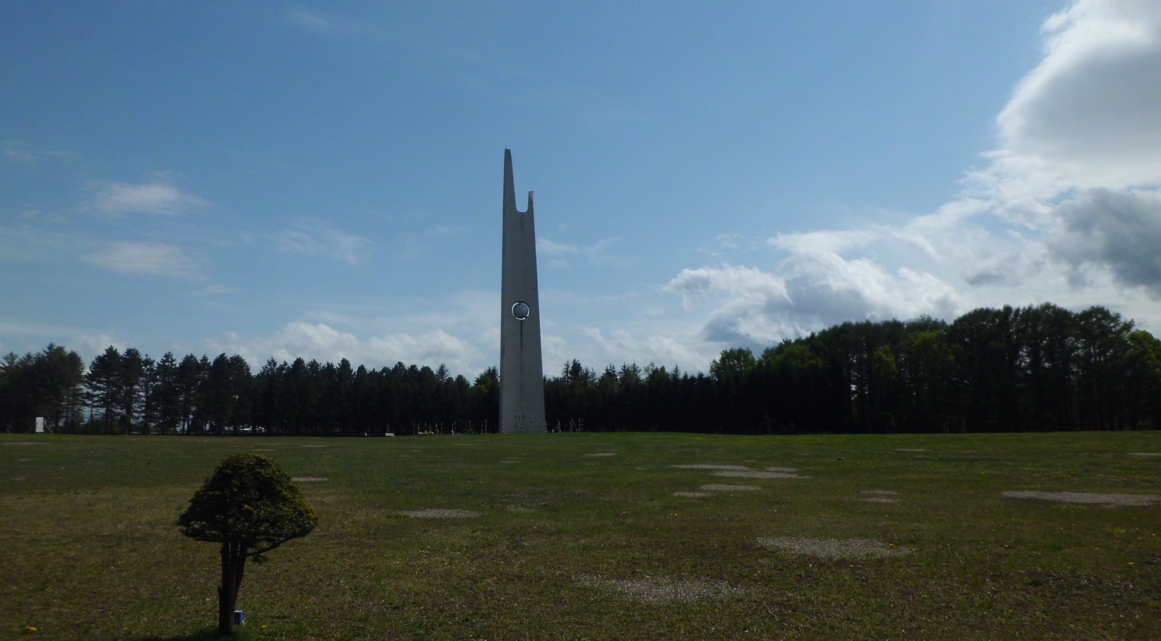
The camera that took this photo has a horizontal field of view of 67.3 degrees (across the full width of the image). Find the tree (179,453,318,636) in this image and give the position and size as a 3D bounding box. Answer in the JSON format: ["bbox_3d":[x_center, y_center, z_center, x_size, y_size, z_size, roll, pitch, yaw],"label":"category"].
[{"bbox_3d":[-2.470,1.650,6.470,1.030,1.340,1.000,0,-7,0],"label":"tree"}]

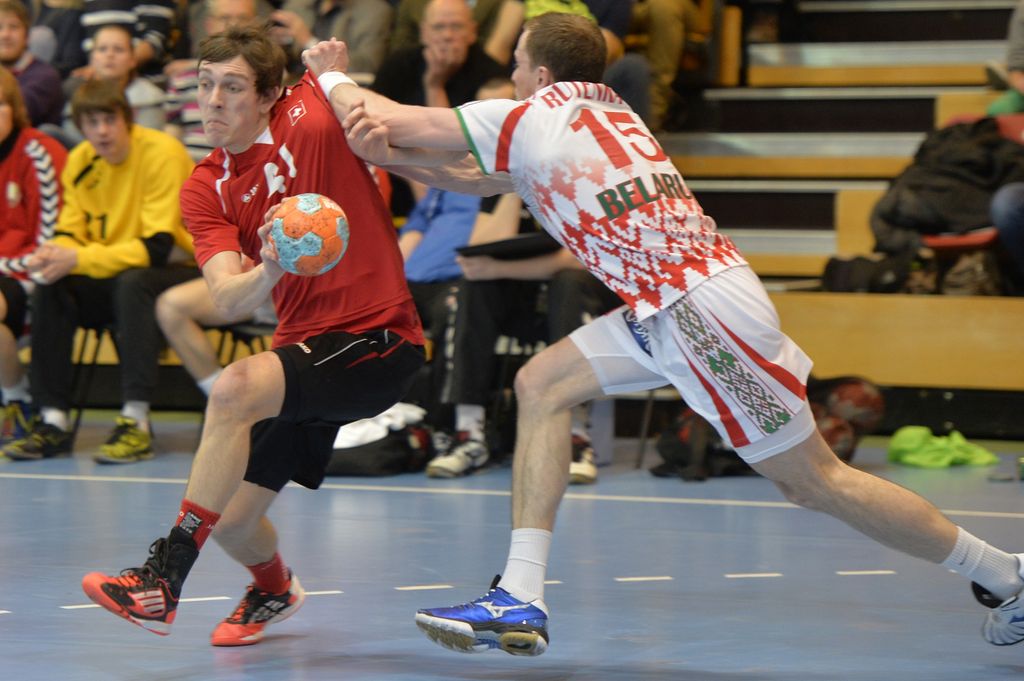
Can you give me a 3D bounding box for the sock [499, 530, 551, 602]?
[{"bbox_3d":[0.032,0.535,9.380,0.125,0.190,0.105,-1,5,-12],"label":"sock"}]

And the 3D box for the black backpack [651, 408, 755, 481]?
[{"bbox_3d":[0.632,0.340,13.000,0.380,0.250,0.300,2,5,22],"label":"black backpack"}]

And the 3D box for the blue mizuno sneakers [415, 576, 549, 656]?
[{"bbox_3d":[-0.072,0.651,9.350,0.305,0.130,0.110,11,-3,-13],"label":"blue mizuno sneakers"}]

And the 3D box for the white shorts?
[{"bbox_3d":[0.429,0.057,9.450,0.480,0.460,0.400,2,5,28],"label":"white shorts"}]

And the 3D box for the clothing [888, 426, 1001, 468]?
[{"bbox_3d":[1.430,0.360,13.250,0.370,0.120,0.300,2,5,22],"label":"clothing"}]

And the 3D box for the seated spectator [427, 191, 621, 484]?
[{"bbox_3d":[0.032,-0.251,13.300,0.630,1.300,0.850,2,5,23],"label":"seated spectator"}]

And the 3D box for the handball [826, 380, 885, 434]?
[{"bbox_3d":[1.169,0.226,13.500,0.187,0.187,0.187,0,5,0],"label":"handball"}]

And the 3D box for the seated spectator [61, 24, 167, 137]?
[{"bbox_3d":[-1.536,-0.577,15.300,0.500,1.280,0.750,1,5,18],"label":"seated spectator"}]

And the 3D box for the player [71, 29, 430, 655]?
[{"bbox_3d":[-0.610,-0.012,9.420,0.600,1.460,0.660,2,5,27],"label":"player"}]

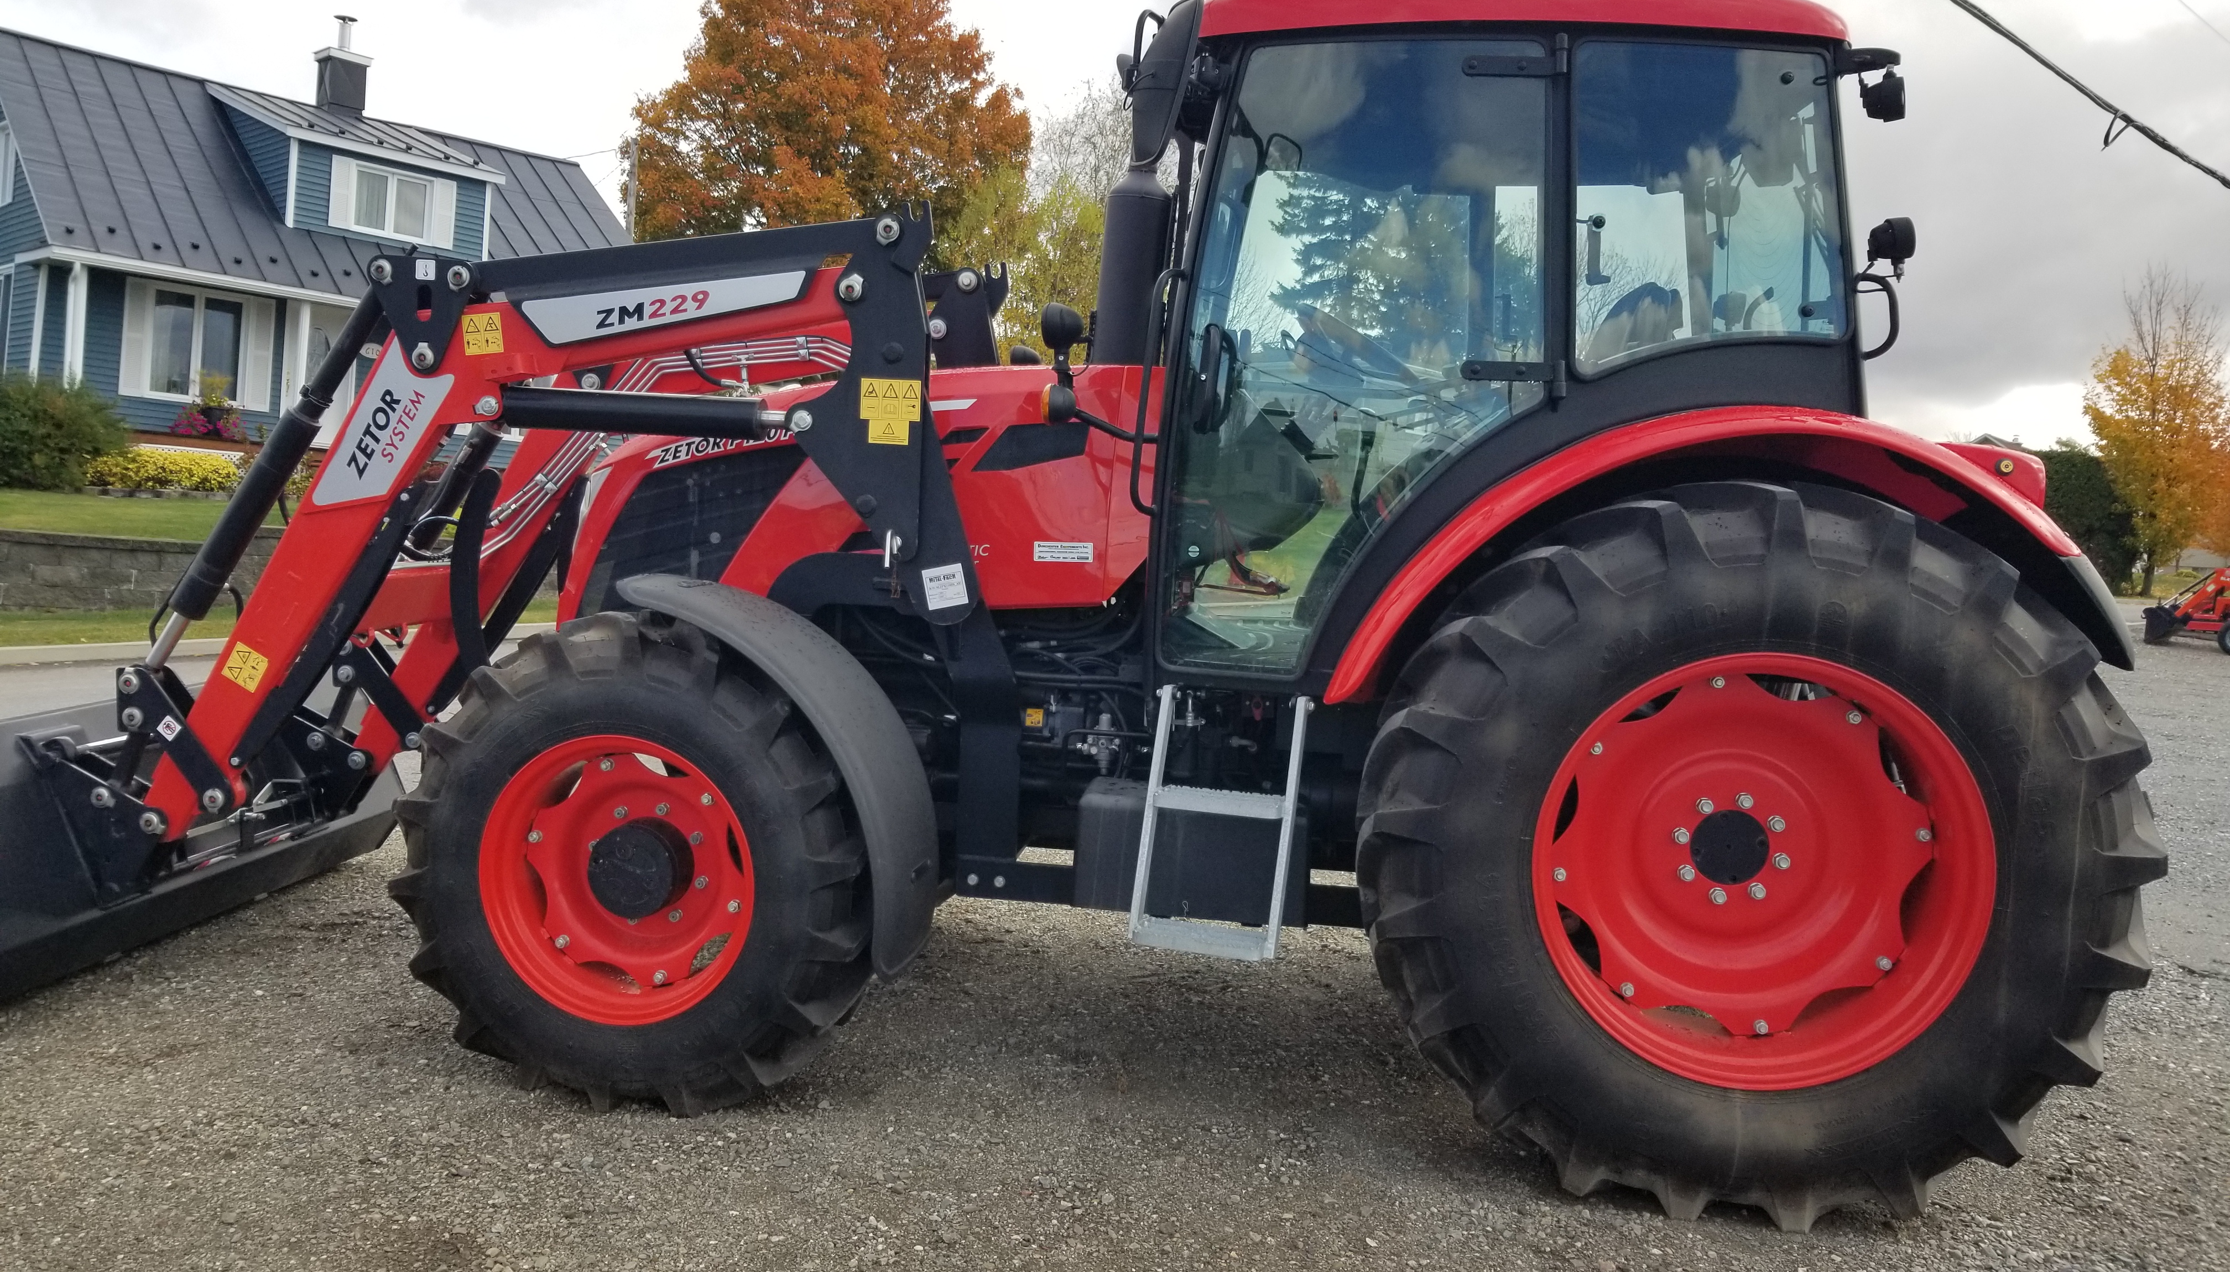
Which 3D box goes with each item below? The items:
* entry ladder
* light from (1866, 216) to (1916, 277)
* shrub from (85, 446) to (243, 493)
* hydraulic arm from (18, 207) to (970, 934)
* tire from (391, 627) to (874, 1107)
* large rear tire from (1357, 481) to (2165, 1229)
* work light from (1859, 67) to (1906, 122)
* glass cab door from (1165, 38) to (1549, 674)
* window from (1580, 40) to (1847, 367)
[{"bbox_3d":[0.226,0.425,3.772,0.380,0.610,0.200,4,5,9],"label":"entry ladder"},{"bbox_3d":[1.679,-0.842,3.620,0.110,0.125,0.110,4,5,9],"label":"light"},{"bbox_3d":[-14.084,-2.463,24.800,2.100,0.700,1.100,1,5,-45],"label":"shrub"},{"bbox_3d":[-1.670,-0.119,4.526,2.680,2.050,0.360,4,5,9],"label":"hydraulic arm"},{"bbox_3d":[-1.086,0.527,3.860,1.180,1.170,0.340,4,5,9],"label":"tire"},{"bbox_3d":[1.345,0.464,3.610,1.600,1.590,0.450,4,5,9],"label":"large rear tire"},{"bbox_3d":[1.658,-1.171,3.618,0.100,0.115,0.105,4,5,9],"label":"work light"},{"bbox_3d":[0.529,-0.614,3.706,0.800,1.440,0.130,4,5,9],"label":"glass cab door"},{"bbox_3d":[1.272,-0.915,3.587,0.600,0.730,0.090,4,5,9],"label":"window"}]

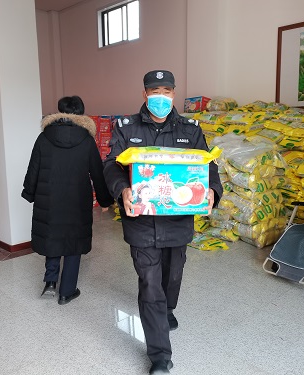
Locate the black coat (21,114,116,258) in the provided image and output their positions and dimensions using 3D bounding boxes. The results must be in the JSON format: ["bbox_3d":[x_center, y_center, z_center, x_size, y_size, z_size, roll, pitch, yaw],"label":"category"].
[{"bbox_3d":[-0.650,-0.014,2.934,0.700,1.100,0.460,1,9,8],"label":"black coat"}]

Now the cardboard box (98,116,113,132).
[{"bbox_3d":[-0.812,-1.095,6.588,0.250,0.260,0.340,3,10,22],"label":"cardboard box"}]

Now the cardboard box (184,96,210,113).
[{"bbox_3d":[0.797,-1.428,6.524,0.260,0.255,0.380,-10,13,-43],"label":"cardboard box"}]

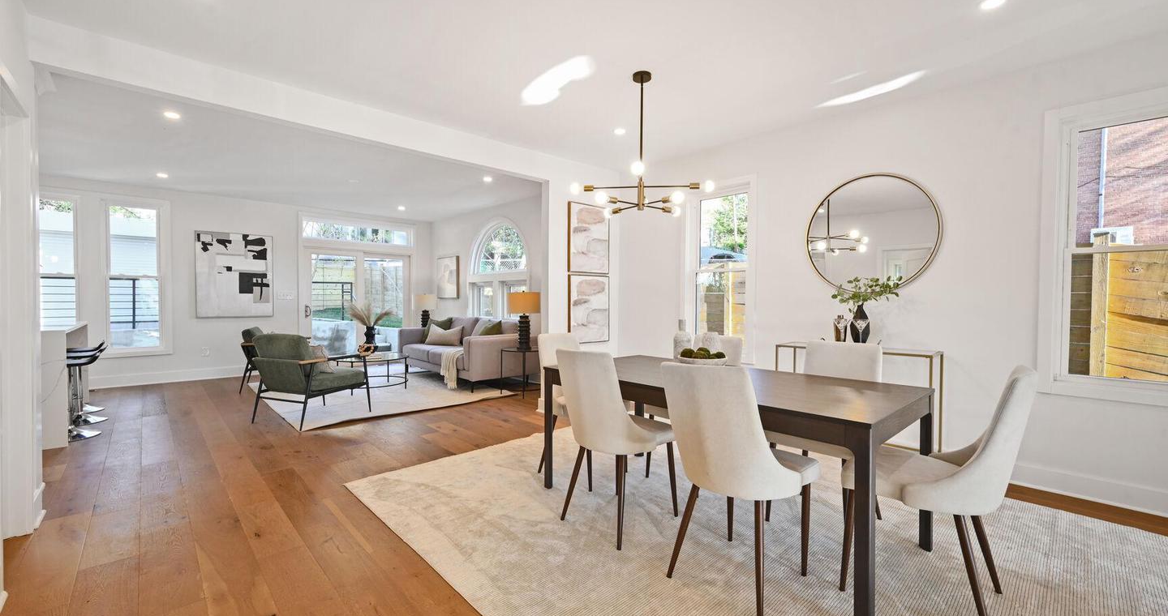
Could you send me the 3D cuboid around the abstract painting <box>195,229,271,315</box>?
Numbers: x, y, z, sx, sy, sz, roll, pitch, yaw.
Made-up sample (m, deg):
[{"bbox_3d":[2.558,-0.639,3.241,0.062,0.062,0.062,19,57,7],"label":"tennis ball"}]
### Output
[{"bbox_3d":[-5.306,-0.492,6.933,0.945,1.270,0.045,-1,1,-44],"label":"abstract painting"}]

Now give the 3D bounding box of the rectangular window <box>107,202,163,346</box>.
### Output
[{"bbox_3d":[-6.128,-0.420,6.199,0.540,1.950,0.100,-1,1,-44],"label":"rectangular window"}]

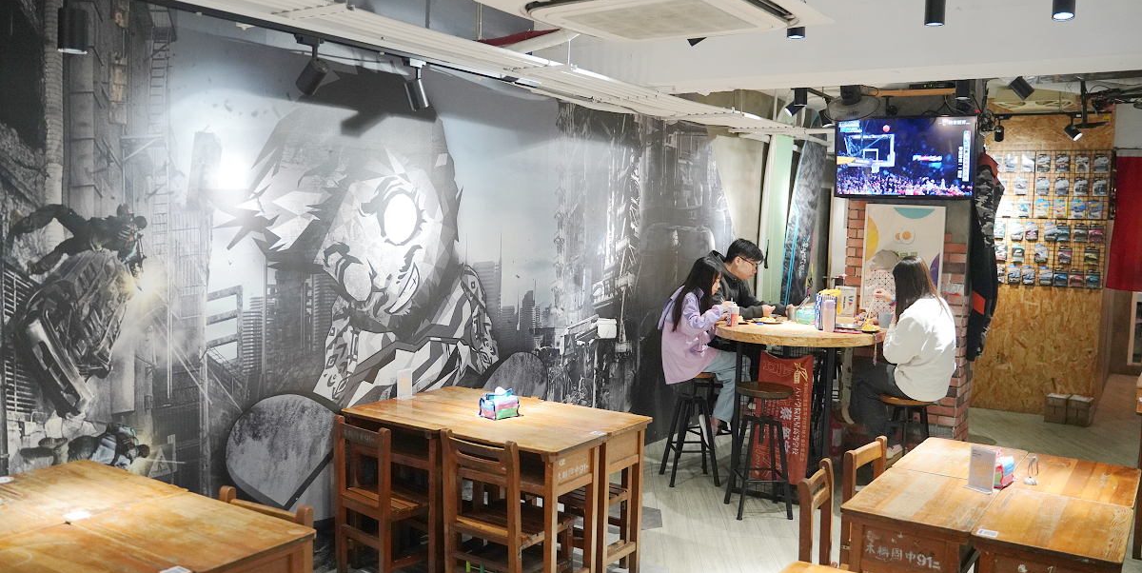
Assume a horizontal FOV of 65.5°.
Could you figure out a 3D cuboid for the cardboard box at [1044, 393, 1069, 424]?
[{"bbox_3d":[4.217,1.058,7.689,0.163,0.213,0.235,5,6,36],"label":"cardboard box"}]

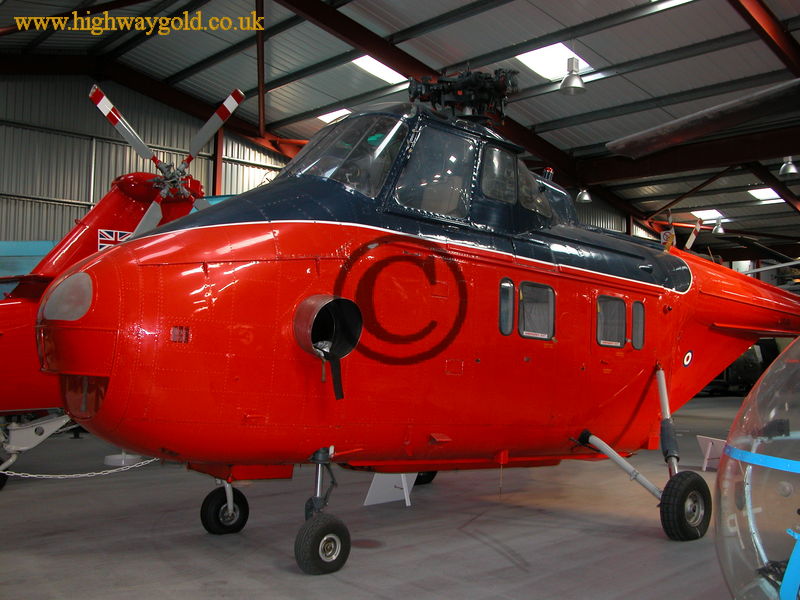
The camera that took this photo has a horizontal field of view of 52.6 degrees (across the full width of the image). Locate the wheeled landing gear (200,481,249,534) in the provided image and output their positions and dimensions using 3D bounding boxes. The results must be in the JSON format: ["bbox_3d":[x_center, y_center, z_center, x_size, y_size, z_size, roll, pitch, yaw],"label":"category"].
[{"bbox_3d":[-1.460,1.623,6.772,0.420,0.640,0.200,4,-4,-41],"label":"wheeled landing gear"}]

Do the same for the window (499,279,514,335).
[{"bbox_3d":[0.884,0.057,6.784,0.190,0.490,0.050,7,-7,-42],"label":"window"}]

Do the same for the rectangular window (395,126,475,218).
[{"bbox_3d":[0.283,-1.048,6.466,0.920,0.710,0.070,7,-11,-42],"label":"rectangular window"}]

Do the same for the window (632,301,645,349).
[{"bbox_3d":[2.369,0.257,8.077,0.220,0.484,0.050,7,-7,-42],"label":"window"}]

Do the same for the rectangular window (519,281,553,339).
[{"bbox_3d":[1.185,0.099,7.043,0.490,0.508,0.050,7,-7,-42],"label":"rectangular window"}]

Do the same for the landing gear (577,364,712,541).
[{"bbox_3d":[2.459,1.350,7.543,1.260,1.460,0.980,4,-4,-41],"label":"landing gear"}]

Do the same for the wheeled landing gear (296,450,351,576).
[{"bbox_3d":[-0.542,1.467,5.706,0.420,0.880,0.220,4,-4,-41],"label":"wheeled landing gear"}]

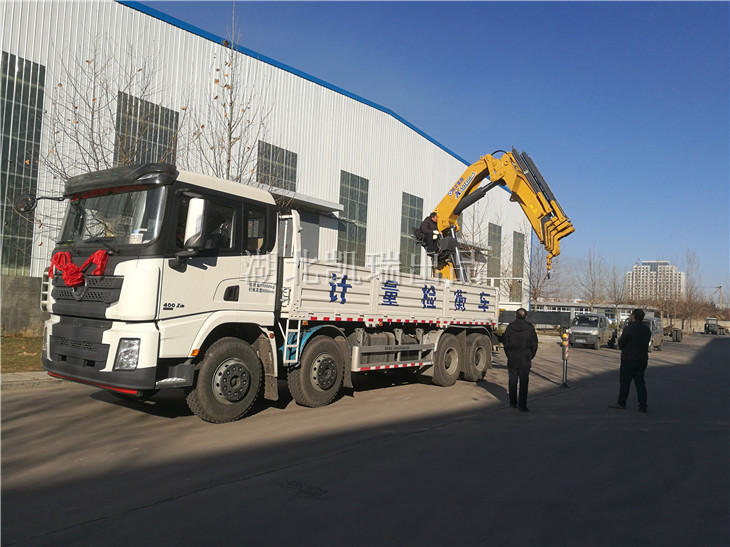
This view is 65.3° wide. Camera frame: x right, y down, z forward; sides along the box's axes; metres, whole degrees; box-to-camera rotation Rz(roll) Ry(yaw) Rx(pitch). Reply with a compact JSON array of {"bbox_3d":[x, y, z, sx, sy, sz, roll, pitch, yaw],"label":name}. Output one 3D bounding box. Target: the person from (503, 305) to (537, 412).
[{"bbox_3d":[2.604,1.444,9.500,0.570,1.700,0.380,2,-4,10],"label":"person"}]

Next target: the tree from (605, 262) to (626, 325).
[{"bbox_3d":[15.465,1.968,35.000,1.500,5.300,1.500,0,-5,30],"label":"tree"}]

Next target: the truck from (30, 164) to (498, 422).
[{"bbox_3d":[-0.586,0.651,10.958,2.580,3.160,9.650,-1,-5,37],"label":"truck"}]

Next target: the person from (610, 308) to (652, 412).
[{"bbox_3d":[4.533,1.483,9.700,0.570,1.740,0.500,4,-4,-20],"label":"person"}]

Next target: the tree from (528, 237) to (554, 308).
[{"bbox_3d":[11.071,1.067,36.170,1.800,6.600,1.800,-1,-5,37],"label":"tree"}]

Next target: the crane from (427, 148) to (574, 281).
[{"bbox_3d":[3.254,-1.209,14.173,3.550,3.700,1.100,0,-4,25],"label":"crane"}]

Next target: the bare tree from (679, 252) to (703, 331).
[{"bbox_3d":[43.153,2.438,75.000,3.300,11.000,3.300,0,-5,30],"label":"bare tree"}]

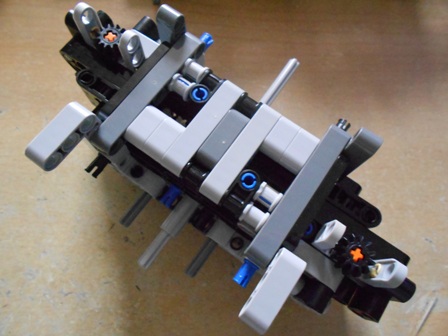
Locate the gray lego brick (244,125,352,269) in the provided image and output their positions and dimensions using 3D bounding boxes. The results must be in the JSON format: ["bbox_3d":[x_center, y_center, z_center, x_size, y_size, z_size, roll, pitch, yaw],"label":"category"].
[{"bbox_3d":[0.026,0.008,0.115,0.008,0.008,0.056,35,75,8],"label":"gray lego brick"}]

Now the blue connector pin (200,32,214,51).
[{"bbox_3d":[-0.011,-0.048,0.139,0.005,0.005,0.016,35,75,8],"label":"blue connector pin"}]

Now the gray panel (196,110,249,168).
[{"bbox_3d":[0.000,-0.010,0.119,0.008,0.008,0.024,35,75,8],"label":"gray panel"}]

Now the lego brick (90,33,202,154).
[{"bbox_3d":[-0.027,-0.028,0.124,0.008,0.008,0.056,35,75,8],"label":"lego brick"}]

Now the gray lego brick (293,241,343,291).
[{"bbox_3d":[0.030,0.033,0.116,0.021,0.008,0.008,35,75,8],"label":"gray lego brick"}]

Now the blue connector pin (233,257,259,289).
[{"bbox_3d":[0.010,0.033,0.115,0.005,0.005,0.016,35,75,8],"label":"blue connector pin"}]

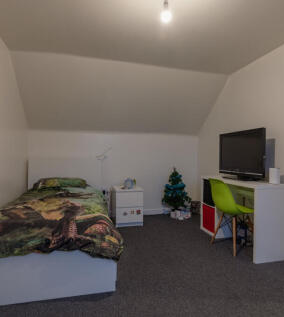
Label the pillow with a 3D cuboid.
[{"bbox_3d":[-1.180,0.352,3.296,0.721,0.158,0.415,0,1,-14],"label":"pillow"}]

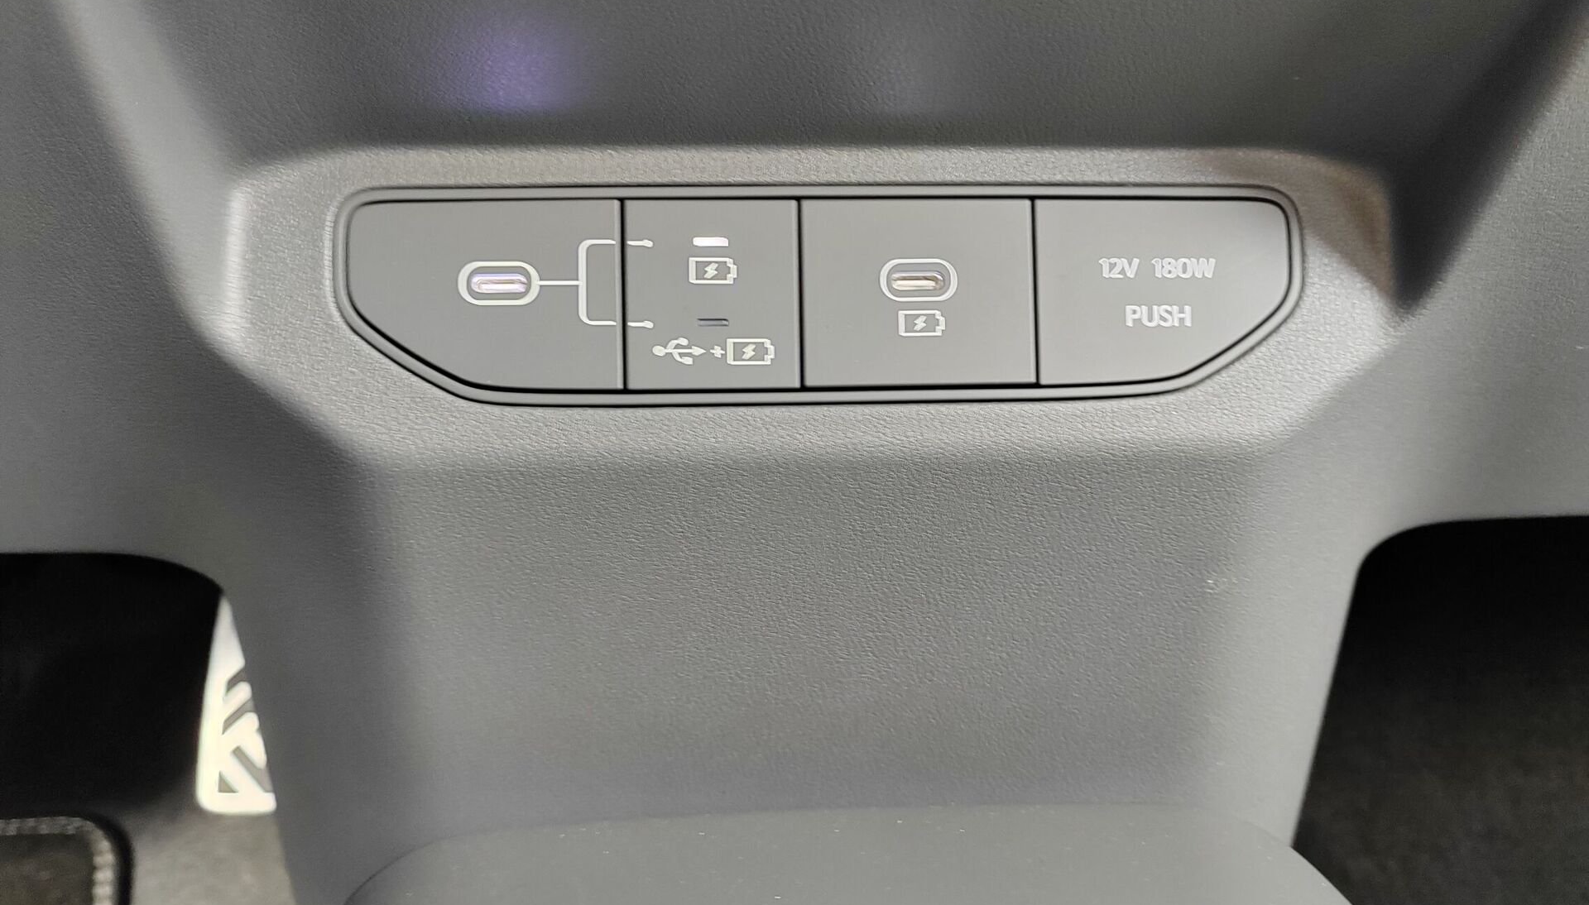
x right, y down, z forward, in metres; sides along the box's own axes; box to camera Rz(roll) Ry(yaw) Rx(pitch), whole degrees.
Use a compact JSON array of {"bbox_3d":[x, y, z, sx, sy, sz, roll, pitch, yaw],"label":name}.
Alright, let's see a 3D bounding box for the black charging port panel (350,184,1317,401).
[{"bbox_3d":[0.006,-0.027,0.212,0.162,0.037,0.012,-1,-2,-4],"label":"black charging port panel"}]

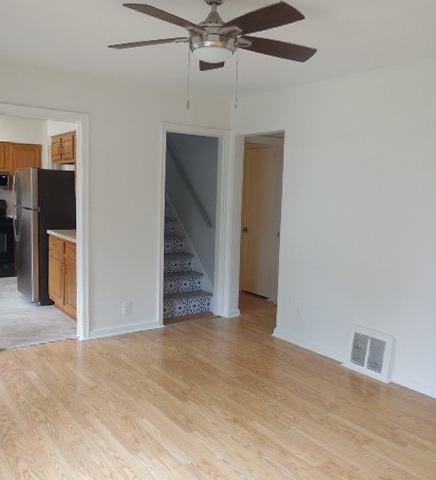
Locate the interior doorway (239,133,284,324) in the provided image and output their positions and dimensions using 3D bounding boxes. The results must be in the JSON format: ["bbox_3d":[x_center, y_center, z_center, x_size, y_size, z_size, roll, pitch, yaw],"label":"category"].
[{"bbox_3d":[0.457,-0.082,4.946,0.141,2.051,0.770,-3,8,-36],"label":"interior doorway"}]

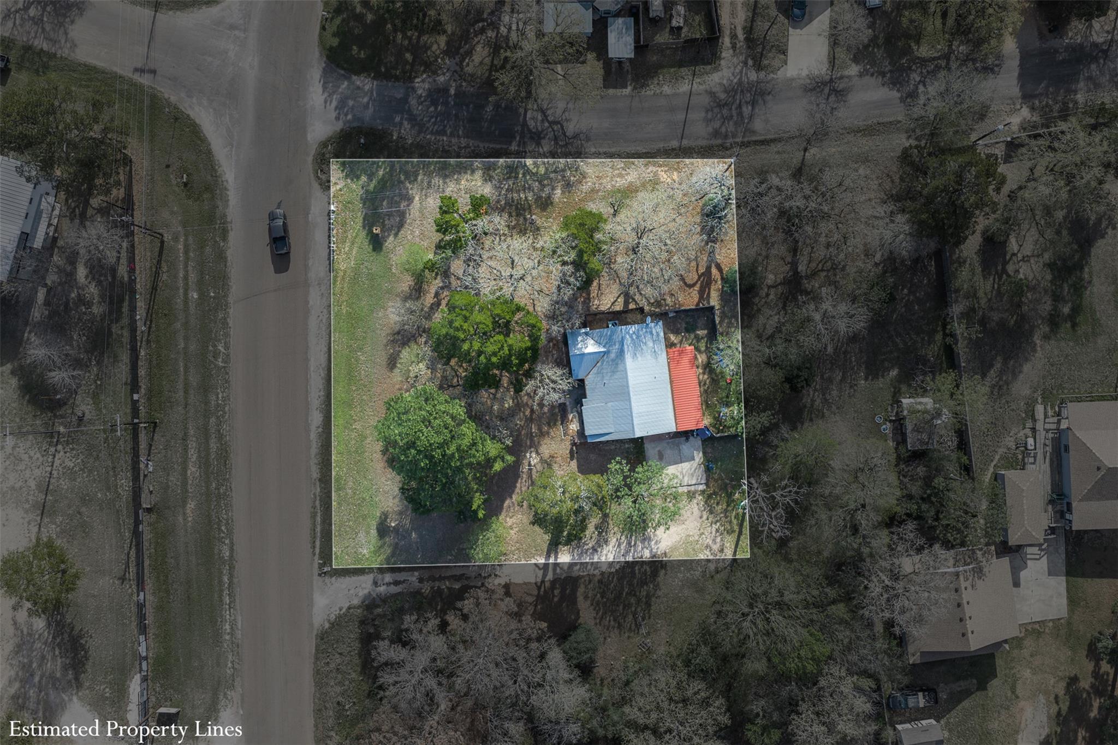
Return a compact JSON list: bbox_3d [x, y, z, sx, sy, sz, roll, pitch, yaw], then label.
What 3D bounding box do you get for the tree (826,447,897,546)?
[{"bbox_3d":[37.820,15.190,109.250,8.660,9.500,11.830,0,90,0],"label":"tree"}]

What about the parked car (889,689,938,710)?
[{"bbox_3d":[46.050,42.600,113.100,5.850,1.850,2.000,-7,90,0],"label":"parked car"}]

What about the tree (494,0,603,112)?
[{"bbox_3d":[-1.510,-38.980,108.500,13.090,11.000,13.300,0,90,0],"label":"tree"}]

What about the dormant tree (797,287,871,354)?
[{"bbox_3d":[34.560,-6.480,110.000,9.050,8.000,8.200,0,90,0],"label":"dormant tree"}]

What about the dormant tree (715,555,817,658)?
[{"bbox_3d":[25.500,28.940,109.000,12.530,10.000,12.640,0,90,0],"label":"dormant tree"}]

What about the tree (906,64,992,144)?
[{"bbox_3d":[48.080,-32.930,108.500,10.470,11.000,9.320,0,90,0],"label":"tree"}]

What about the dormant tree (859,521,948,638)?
[{"bbox_3d":[42.640,25.610,108.750,10.600,10.500,14.070,0,90,0],"label":"dormant tree"}]

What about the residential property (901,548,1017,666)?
[{"bbox_3d":[51.200,29.500,111.500,13.900,5.000,13.600,-7,90,0],"label":"residential property"}]

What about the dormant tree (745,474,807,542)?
[{"bbox_3d":[26.860,16.830,109.000,7.790,10.000,8.320,0,90,0],"label":"dormant tree"}]

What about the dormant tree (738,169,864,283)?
[{"bbox_3d":[29.810,-18.040,108.250,15.140,11.500,13.580,0,90,0],"label":"dormant tree"}]

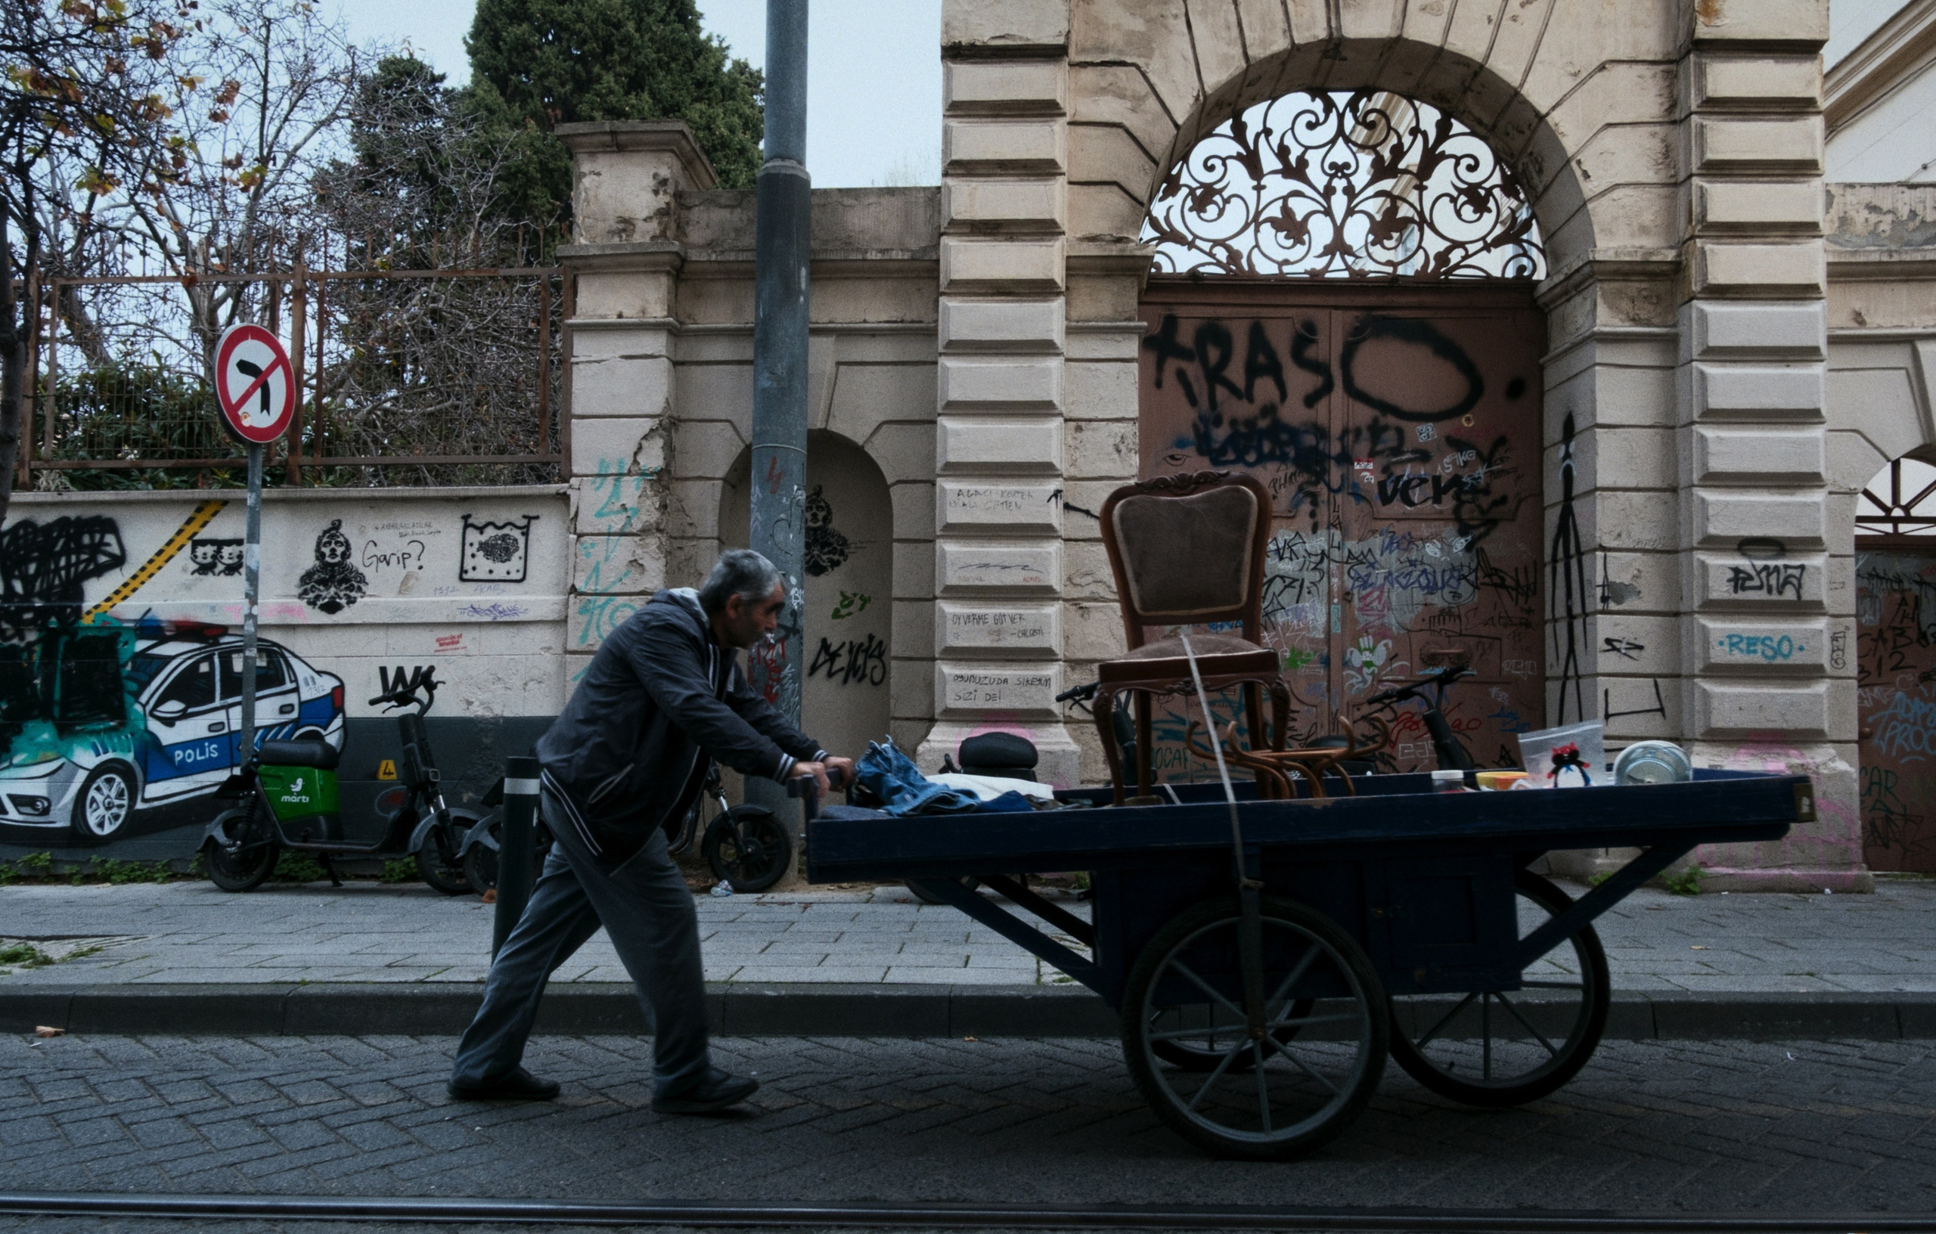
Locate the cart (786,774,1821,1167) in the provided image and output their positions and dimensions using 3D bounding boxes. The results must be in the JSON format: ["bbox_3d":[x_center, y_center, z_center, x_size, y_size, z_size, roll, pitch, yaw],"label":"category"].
[{"bbox_3d":[0.863,0.944,3.705,2.568,0.995,0.893,-3,-3,2],"label":"cart"}]

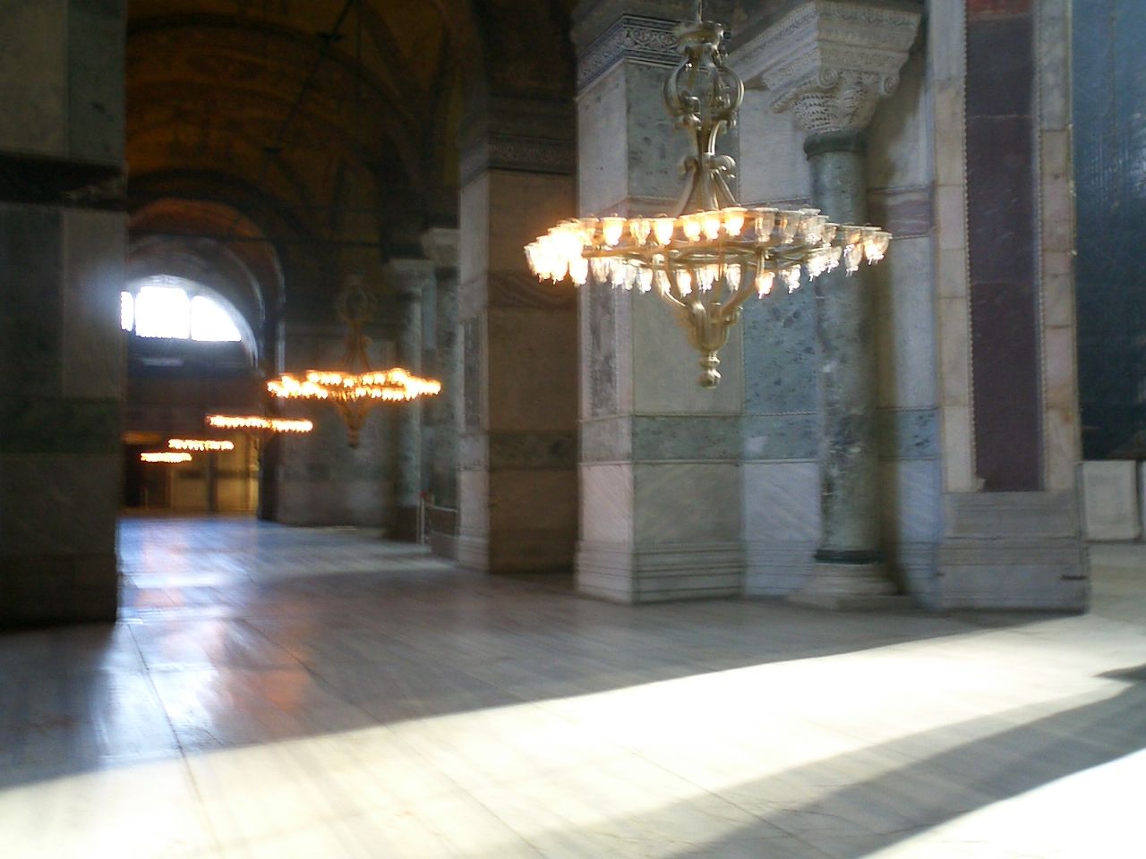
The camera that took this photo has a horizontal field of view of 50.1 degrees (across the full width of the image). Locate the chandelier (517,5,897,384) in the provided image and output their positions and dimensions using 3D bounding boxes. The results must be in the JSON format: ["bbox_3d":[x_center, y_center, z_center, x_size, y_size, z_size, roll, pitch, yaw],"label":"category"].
[{"bbox_3d":[0.880,-1.545,8.120,2.400,2.520,2.360,-1,-2,6],"label":"chandelier"}]

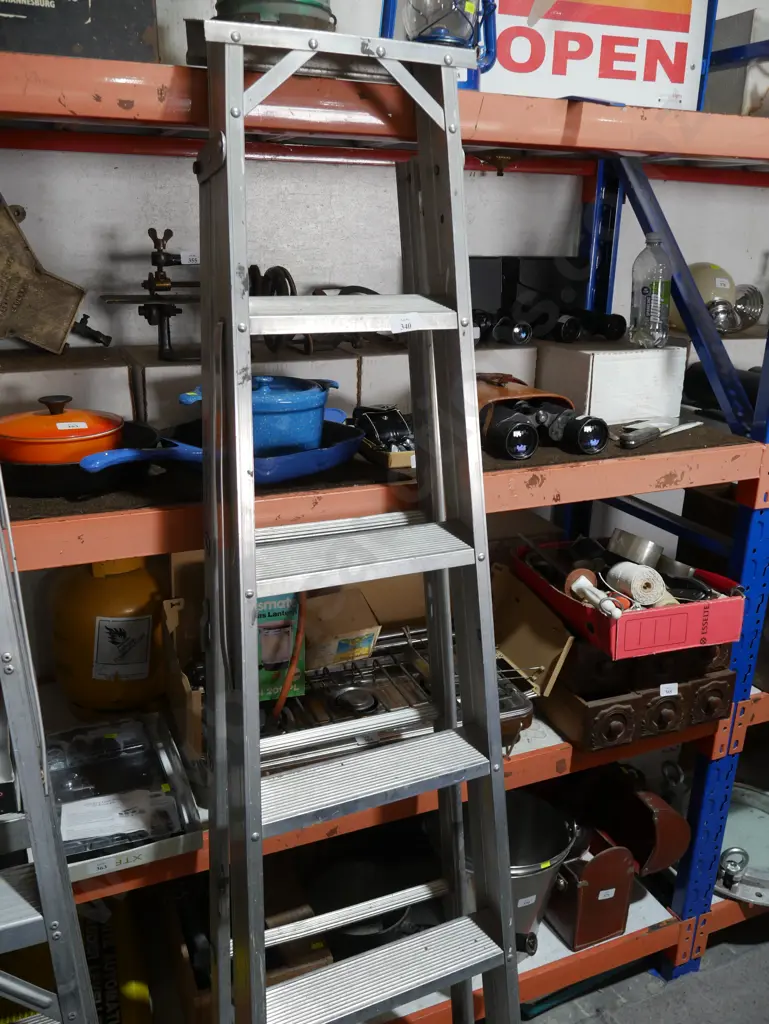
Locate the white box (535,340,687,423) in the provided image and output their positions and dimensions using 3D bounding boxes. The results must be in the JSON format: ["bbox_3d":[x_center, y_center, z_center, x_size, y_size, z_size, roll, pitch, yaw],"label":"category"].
[{"bbox_3d":[0.438,-0.286,1.742,0.227,0.139,0.290,-7,20,-21],"label":"white box"}]

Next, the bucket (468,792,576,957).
[{"bbox_3d":[0.240,0.750,1.705,0.265,0.267,0.265,1,18,0],"label":"bucket"}]

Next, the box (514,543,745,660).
[{"bbox_3d":[0.446,0.150,1.569,0.250,0.084,0.370,-5,17,-16],"label":"box"}]

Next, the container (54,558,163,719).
[{"bbox_3d":[-0.512,0.207,1.557,0.208,0.345,0.208,-9,20,-26],"label":"container"}]

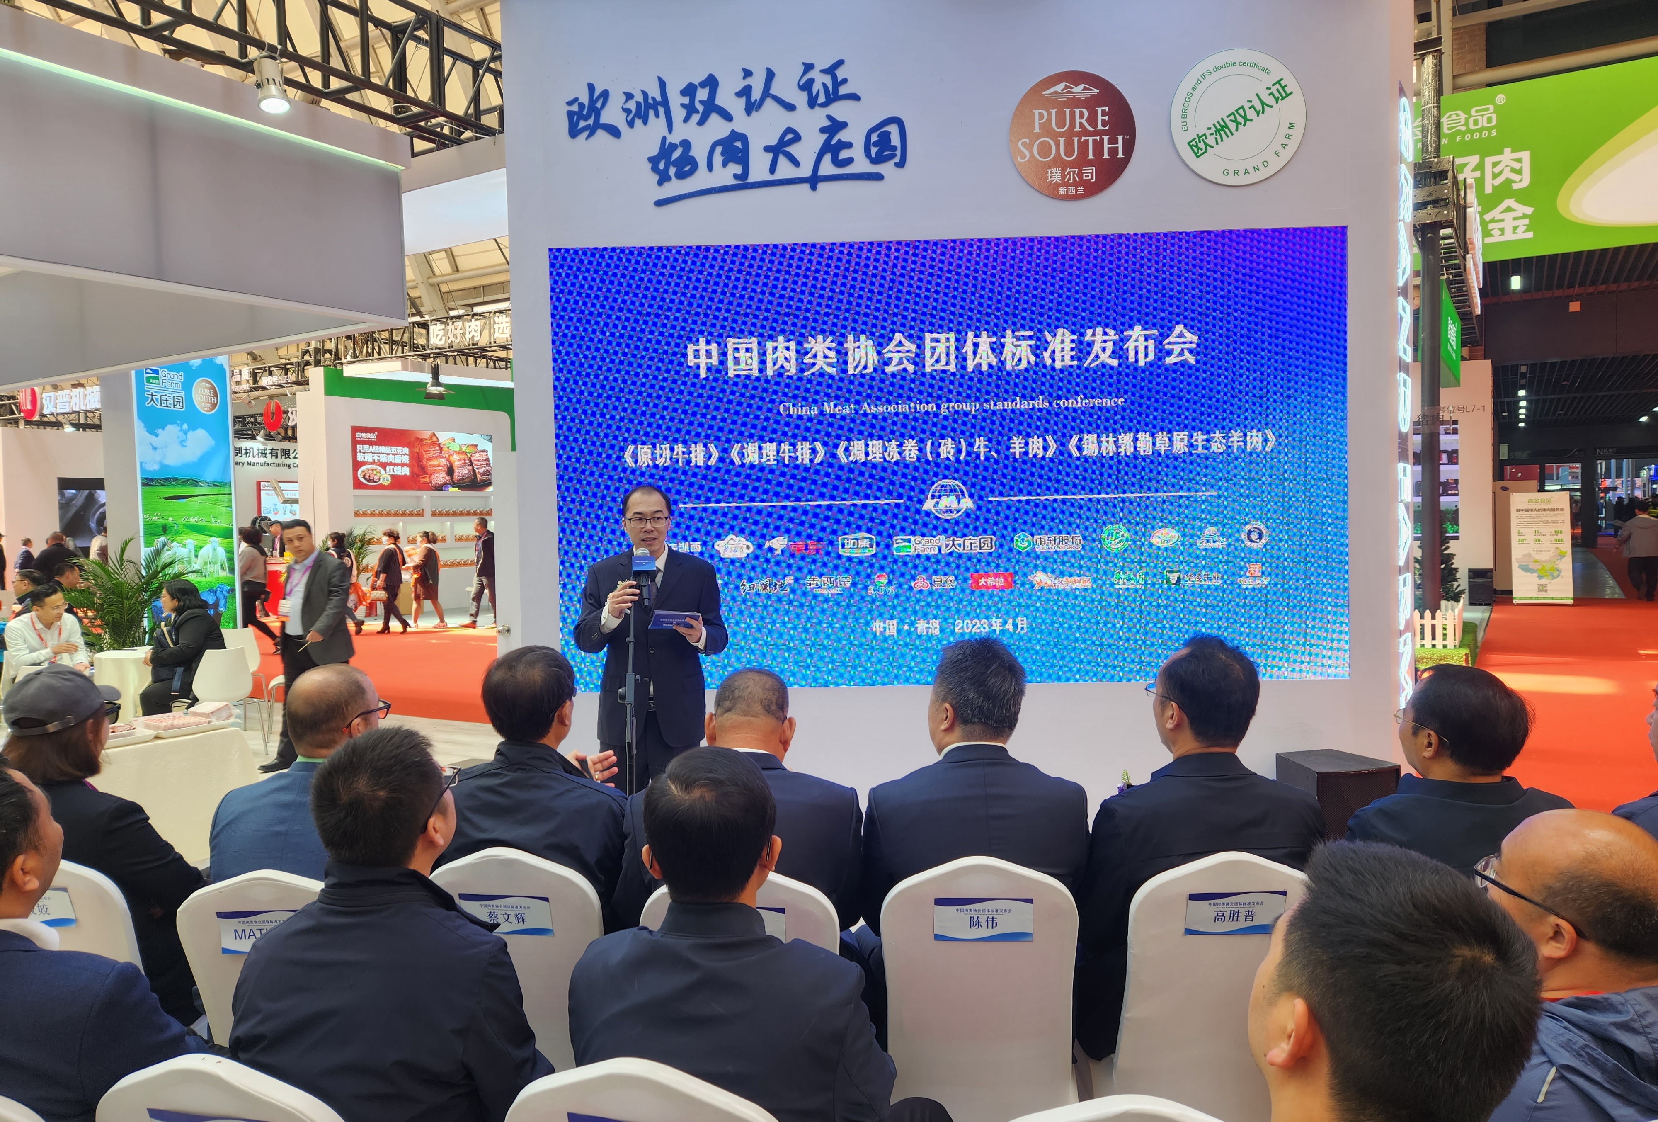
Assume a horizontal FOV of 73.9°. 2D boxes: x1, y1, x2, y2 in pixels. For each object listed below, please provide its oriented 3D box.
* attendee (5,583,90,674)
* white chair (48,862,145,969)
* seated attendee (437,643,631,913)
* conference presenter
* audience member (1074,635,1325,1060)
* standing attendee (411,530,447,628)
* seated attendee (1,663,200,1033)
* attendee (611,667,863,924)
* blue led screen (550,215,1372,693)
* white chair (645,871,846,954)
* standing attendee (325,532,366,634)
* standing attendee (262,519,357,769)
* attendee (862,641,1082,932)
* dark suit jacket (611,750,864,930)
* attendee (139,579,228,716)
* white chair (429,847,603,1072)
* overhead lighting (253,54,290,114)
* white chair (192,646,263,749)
[{"bbox_3d":[-5.336,0.759,7.587,0.560,1.250,0.780,-3,3,-42],"label":"attendee"},{"bbox_3d":[-1.739,1.080,2.720,0.430,0.905,0.560,-1,3,2],"label":"white chair"},{"bbox_3d":[-0.613,0.844,2.851,0.540,1.320,0.800,-1,3,12],"label":"seated attendee"},{"bbox_3d":[-0.616,0.616,3.900,0.540,1.740,0.420,-1,2,-6],"label":"conference presenter"},{"bbox_3d":[0.882,0.833,2.864,0.530,1.330,0.850,-1,2,-5],"label":"audience member"},{"bbox_3d":[-6.296,0.275,17.375,0.520,1.530,0.450,-1,3,2],"label":"standing attendee"},{"bbox_3d":[-1.643,0.874,2.861,0.540,1.300,0.800,0,3,30],"label":"seated attendee"},{"bbox_3d":[-0.163,0.861,2.722,0.540,1.280,0.800,-1,3,2],"label":"attendee"},{"bbox_3d":[0.583,-0.477,5.300,3.830,2.150,0.080,-1,2,1],"label":"blue led screen"},{"bbox_3d":[-0.160,1.068,2.536,0.430,0.920,0.560,-1,2,3],"label":"white chair"},{"bbox_3d":[-7.686,0.315,17.499,0.580,1.620,0.480,-1,2,2],"label":"standing attendee"},{"bbox_3d":[-3.597,0.556,7.599,0.550,1.710,0.420,0,3,32],"label":"standing attendee"},{"bbox_3d":[0.327,0.821,2.720,0.520,1.340,0.800,-1,3,0],"label":"attendee"},{"bbox_3d":[-0.170,0.731,2.495,0.540,0.660,0.400,-1,3,2],"label":"dark suit jacket"},{"bbox_3d":[-4.690,0.773,8.050,0.720,1.290,0.470,-1,2,0],"label":"attendee"},{"bbox_3d":[-0.644,1.060,2.690,0.430,0.905,0.560,-1,3,6],"label":"white chair"},{"bbox_3d":[-2.629,-2.250,5.200,0.145,0.250,0.145,-2,2,-27],"label":"overhead lighting"},{"bbox_3d":[-4.398,1.021,7.949,0.540,0.790,0.520,0,2,24],"label":"white chair"}]

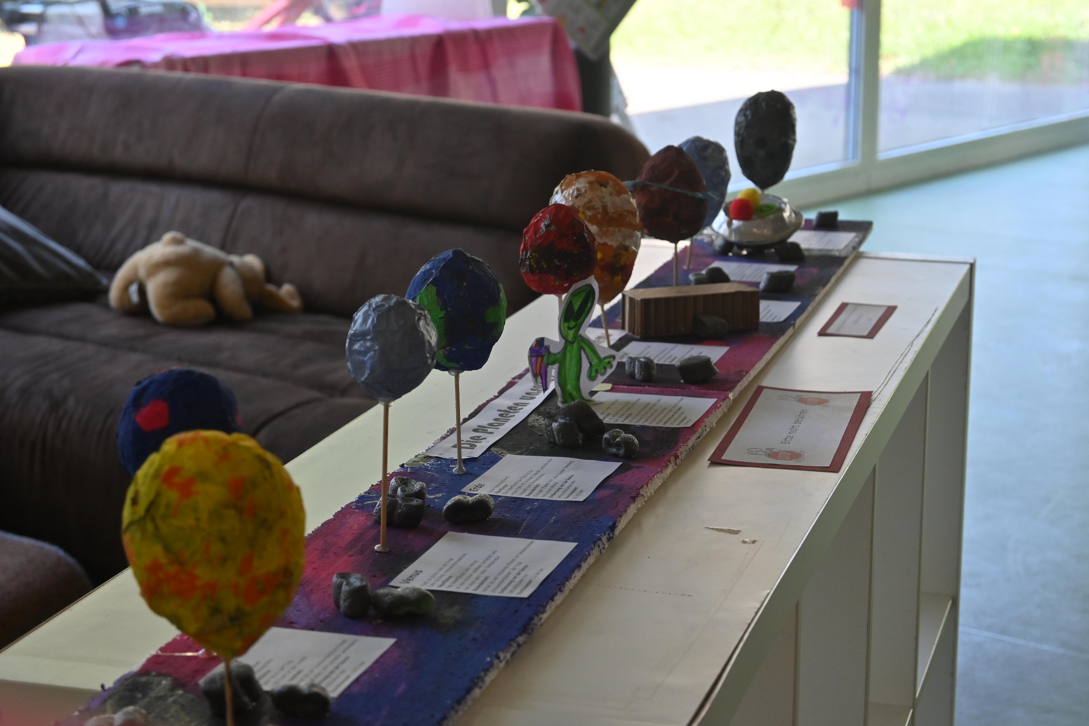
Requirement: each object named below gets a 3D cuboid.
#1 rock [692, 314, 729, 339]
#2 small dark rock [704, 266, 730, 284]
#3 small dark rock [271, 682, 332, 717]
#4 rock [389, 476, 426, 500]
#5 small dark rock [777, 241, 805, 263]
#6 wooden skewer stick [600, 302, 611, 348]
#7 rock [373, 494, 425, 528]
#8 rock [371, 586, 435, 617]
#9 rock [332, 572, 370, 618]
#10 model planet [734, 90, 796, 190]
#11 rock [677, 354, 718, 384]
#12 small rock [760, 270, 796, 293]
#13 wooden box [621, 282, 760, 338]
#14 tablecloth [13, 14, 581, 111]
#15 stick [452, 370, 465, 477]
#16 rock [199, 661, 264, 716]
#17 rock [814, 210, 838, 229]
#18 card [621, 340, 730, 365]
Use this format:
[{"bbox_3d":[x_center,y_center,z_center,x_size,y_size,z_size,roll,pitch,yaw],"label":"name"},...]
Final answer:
[{"bbox_3d":[0.150,-0.033,2.051,0.035,0.021,0.022,1,13,4],"label":"rock"},{"bbox_3d":[0.175,-0.089,2.295,0.028,0.018,0.022,0,13,0],"label":"small dark rock"},{"bbox_3d":[-0.123,0.168,1.143,0.030,0.014,0.019,0,13,0],"label":"small dark rock"},{"bbox_3d":[-0.090,0.087,1.497,0.025,0.019,0.021,0,13,0],"label":"rock"},{"bbox_3d":[0.262,-0.118,2.413,0.031,0.023,0.023,1,13,6],"label":"small dark rock"},{"bbox_3d":[0.054,-0.031,1.973,0.004,0.045,0.004,-10,12,2],"label":"wooden skewer stick"},{"bbox_3d":[-0.095,0.097,1.486,0.034,0.021,0.021,-1,13,-4],"label":"rock"},{"bbox_3d":[-0.082,0.138,1.318,0.037,0.016,0.020,-1,13,-4],"label":"rock"},{"bbox_3d":[-0.112,0.135,1.316,0.019,0.024,0.028,-6,14,-24],"label":"rock"},{"bbox_3d":[0.247,-0.249,2.536,0.069,0.113,0.069,1,13,5],"label":"model planet"},{"bbox_3d":[0.127,0.004,1.874,0.034,0.019,0.024,-1,13,-6],"label":"rock"},{"bbox_3d":[0.233,-0.084,2.270,0.032,0.019,0.025,-4,13,-17],"label":"small rock"},{"bbox_3d":[0.133,-0.048,2.069,0.119,0.035,0.041,-5,14,-22],"label":"wooden box"},{"bbox_3d":[-0.594,-0.562,5.605,0.570,0.500,1.440,10,16,36],"label":"tablecloth"},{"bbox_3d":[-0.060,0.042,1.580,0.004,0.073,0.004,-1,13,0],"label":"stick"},{"bbox_3d":[-0.158,0.163,1.145,0.031,0.022,0.025,0,13,0],"label":"rock"},{"bbox_3d":[0.326,-0.166,2.630,0.028,0.020,0.020,2,13,7],"label":"rock"},{"bbox_3d":[0.111,-0.009,1.988,0.090,0.003,0.077,4,13,16],"label":"card"}]

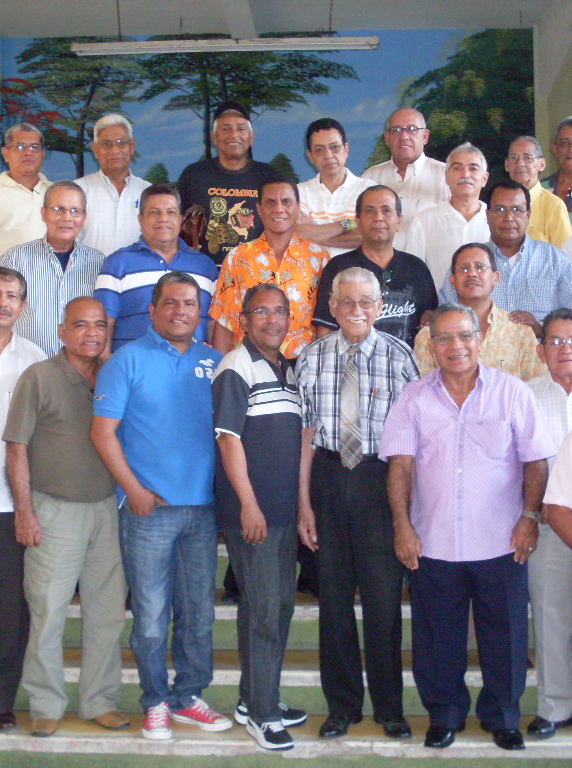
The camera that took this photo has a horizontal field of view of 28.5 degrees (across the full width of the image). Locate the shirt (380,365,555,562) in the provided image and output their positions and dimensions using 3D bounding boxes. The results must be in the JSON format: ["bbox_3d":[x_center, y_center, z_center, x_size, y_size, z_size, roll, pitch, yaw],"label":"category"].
[{"bbox_3d":[0.660,0.289,4.090,0.600,0.700,0.320,0,2,7],"label":"shirt"}]

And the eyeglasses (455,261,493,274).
[{"bbox_3d":[0.727,-0.452,4.360,0.140,0.045,0.140,0,-5,9],"label":"eyeglasses"}]

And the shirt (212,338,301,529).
[{"bbox_3d":[-0.079,0.189,4.120,0.460,0.690,0.290,-1,2,-36],"label":"shirt"}]

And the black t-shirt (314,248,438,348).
[{"bbox_3d":[0.380,-0.233,4.720,0.520,0.660,0.290,-1,1,-3],"label":"black t-shirt"}]

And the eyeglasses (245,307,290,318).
[{"bbox_3d":[-0.076,-0.253,3.970,0.140,0.043,0.140,0,1,-17],"label":"eyeglasses"}]

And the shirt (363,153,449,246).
[{"bbox_3d":[0.555,-0.717,5.180,0.490,0.690,0.280,0,1,5],"label":"shirt"}]

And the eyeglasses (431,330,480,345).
[{"bbox_3d":[0.606,-0.166,4.020,0.147,0.046,0.145,-5,1,7],"label":"eyeglasses"}]

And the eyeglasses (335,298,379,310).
[{"bbox_3d":[0.255,-0.287,4.060,0.145,0.043,0.130,0,2,0],"label":"eyeglasses"}]

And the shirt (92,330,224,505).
[{"bbox_3d":[-0.463,0.117,4.180,0.530,0.680,0.310,-1,1,-14],"label":"shirt"}]

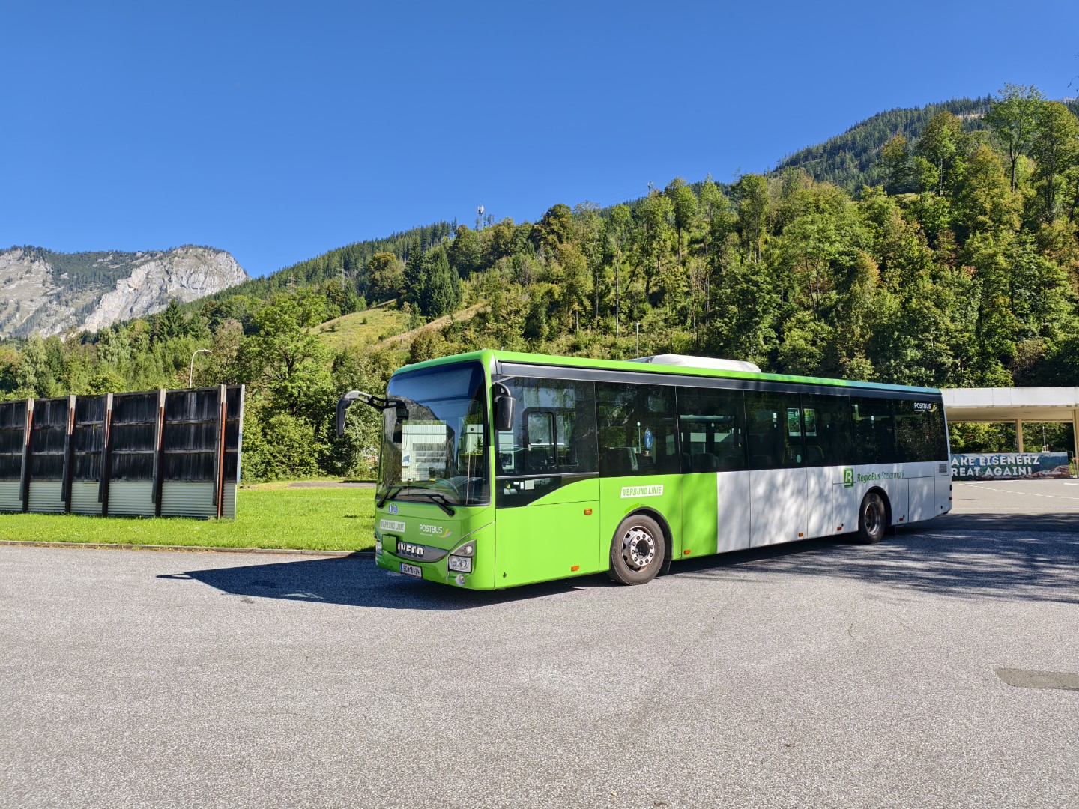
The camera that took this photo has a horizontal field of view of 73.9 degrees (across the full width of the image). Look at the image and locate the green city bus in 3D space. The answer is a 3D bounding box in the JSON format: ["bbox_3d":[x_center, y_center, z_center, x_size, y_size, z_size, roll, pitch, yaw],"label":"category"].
[{"bbox_3d":[3.090,0.943,12.504,12.200,3.250,2.750,2,-5,-38],"label":"green city bus"}]

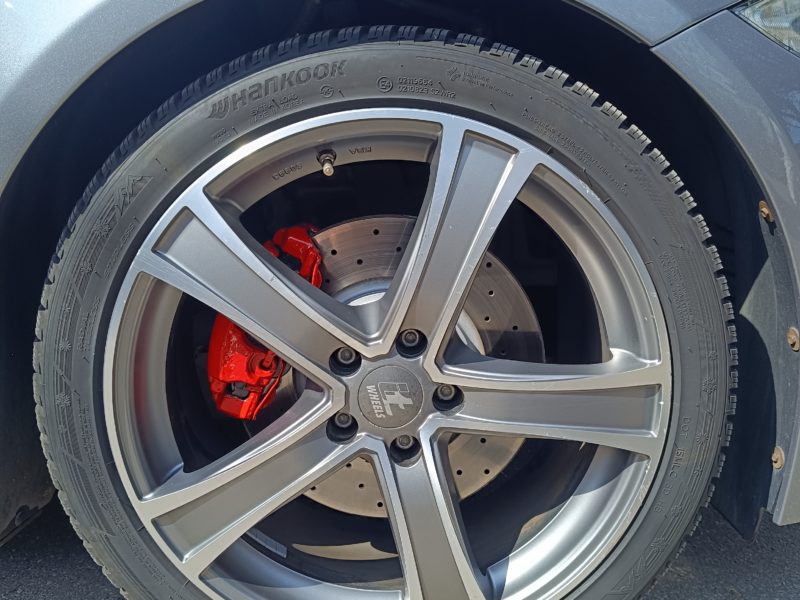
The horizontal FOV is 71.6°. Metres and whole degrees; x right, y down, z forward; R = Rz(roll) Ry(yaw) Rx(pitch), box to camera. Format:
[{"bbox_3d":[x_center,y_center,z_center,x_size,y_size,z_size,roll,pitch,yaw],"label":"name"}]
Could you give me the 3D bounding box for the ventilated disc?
[{"bbox_3d":[-0.010,0.080,0.603,0.340,0.340,0.060,0,9,-1],"label":"ventilated disc"}]

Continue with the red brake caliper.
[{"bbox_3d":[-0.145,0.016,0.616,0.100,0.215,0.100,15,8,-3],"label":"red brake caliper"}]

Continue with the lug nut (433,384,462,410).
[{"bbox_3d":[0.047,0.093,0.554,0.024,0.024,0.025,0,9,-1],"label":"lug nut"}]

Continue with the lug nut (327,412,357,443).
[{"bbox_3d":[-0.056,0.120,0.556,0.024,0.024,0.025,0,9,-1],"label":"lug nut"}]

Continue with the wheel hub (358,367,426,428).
[{"bbox_3d":[-0.009,0.092,0.530,0.062,0.062,0.013,0,9,-1],"label":"wheel hub"}]

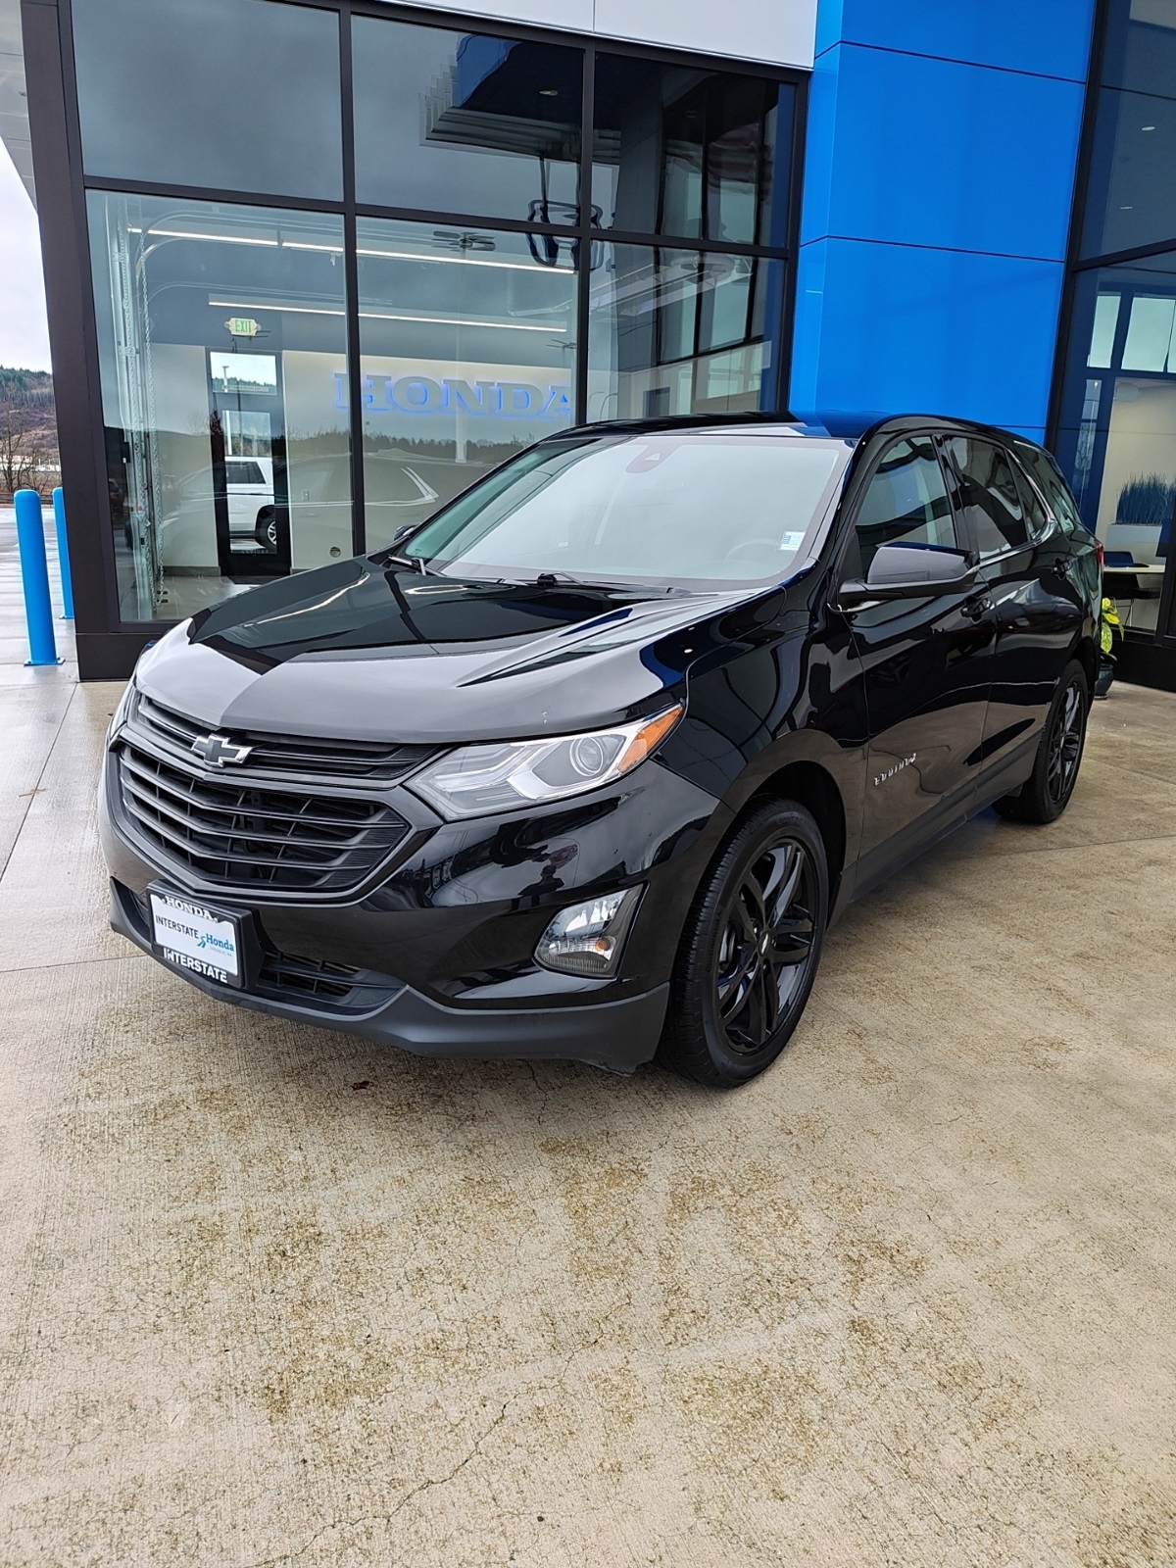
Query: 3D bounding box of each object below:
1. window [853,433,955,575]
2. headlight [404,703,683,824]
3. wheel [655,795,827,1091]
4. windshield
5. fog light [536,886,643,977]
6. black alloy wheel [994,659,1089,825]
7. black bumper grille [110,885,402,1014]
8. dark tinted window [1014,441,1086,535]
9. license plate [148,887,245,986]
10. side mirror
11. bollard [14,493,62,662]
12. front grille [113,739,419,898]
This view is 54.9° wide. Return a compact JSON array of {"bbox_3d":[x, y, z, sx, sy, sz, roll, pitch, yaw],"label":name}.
[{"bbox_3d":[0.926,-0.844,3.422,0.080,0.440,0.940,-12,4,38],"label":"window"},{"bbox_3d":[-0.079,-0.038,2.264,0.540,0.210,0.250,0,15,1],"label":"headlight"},{"bbox_3d":[0.358,0.350,2.764,0.240,0.710,0.710,11,18,34],"label":"wheel"},{"bbox_3d":[0.089,-0.844,3.432,1.400,0.130,0.820,11,51,34],"label":"windshield"},{"bbox_3d":[0.001,0.284,2.249,0.195,0.165,0.110,0,15,-1],"label":"fog light"},{"bbox_3d":[1.964,-0.190,4.879,0.240,0.710,0.715,10,18,35],"label":"black alloy wheel"},{"bbox_3d":[-0.793,0.346,2.499,0.980,0.155,0.130,10,18,35],"label":"black bumper grille"},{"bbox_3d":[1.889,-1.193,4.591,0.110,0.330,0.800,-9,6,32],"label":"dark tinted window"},{"bbox_3d":[-0.842,0.328,2.425,0.312,0.163,0.020,10,18,35],"label":"license plate"},{"bbox_3d":[0.845,-0.549,2.956,0.260,0.165,0.220,8,16,27],"label":"side mirror"},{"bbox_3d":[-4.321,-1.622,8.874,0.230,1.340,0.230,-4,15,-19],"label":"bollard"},{"bbox_3d":[-0.783,0.091,2.432,0.970,0.245,0.155,11,18,34],"label":"front grille"}]

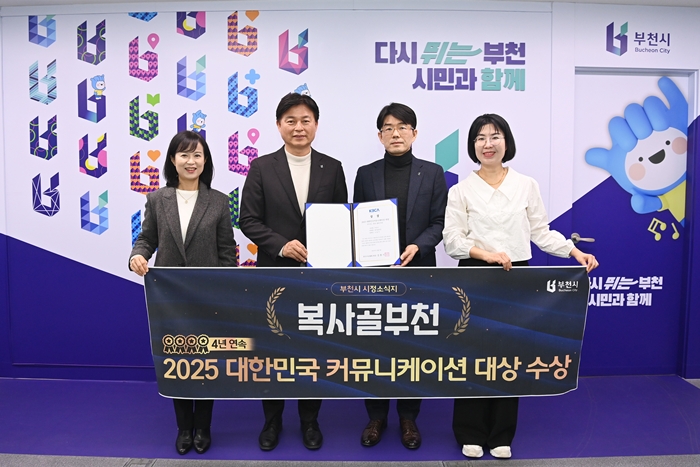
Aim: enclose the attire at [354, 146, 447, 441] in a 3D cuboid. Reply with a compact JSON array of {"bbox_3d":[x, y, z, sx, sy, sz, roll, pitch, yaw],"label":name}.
[{"bbox_3d":[0.256,0.284,2.411,0.487,1.427,0.386,1,3,3],"label":"attire"}]

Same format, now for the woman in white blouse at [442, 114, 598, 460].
[{"bbox_3d":[0.797,0.233,2.276,0.680,1.631,0.426,1,3,10],"label":"woman in white blouse"}]

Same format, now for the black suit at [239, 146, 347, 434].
[{"bbox_3d":[-0.296,0.268,2.400,0.528,1.433,0.406,0,3,-4],"label":"black suit"}]

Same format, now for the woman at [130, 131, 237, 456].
[{"bbox_3d":[-0.796,0.259,2.329,0.467,1.550,0.386,0,3,-11],"label":"woman"}]

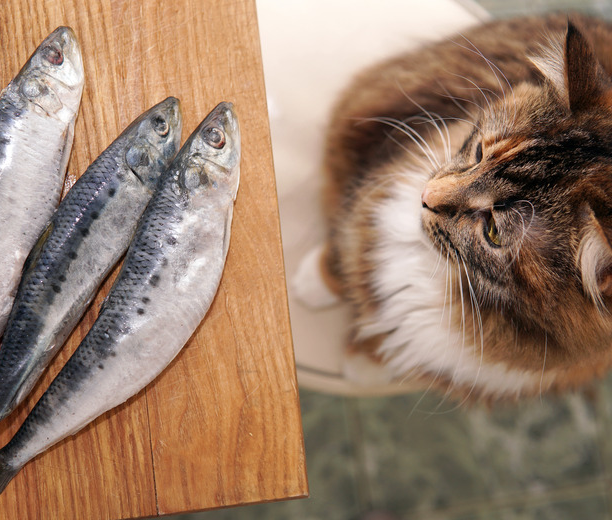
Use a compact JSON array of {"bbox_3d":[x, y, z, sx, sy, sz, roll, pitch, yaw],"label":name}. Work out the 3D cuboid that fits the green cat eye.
[{"bbox_3d":[0.094,-0.015,0.490,0.009,0.014,0.018,-24,91,-20],"label":"green cat eye"}]

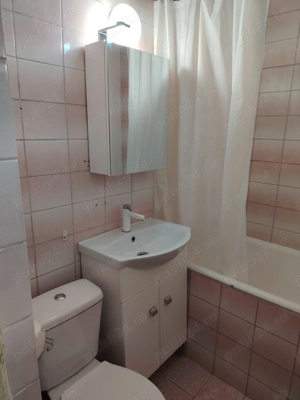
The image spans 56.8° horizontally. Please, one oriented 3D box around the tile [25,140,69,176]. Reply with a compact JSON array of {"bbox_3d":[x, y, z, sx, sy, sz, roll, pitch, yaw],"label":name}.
[{"bbox_3d":[-0.444,-0.186,1.211,0.010,0.150,0.200,13,19,40],"label":"tile"}]

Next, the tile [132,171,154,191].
[{"bbox_3d":[-0.043,-0.142,1.680,0.010,0.150,0.198,13,19,40],"label":"tile"}]

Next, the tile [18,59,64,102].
[{"bbox_3d":[-0.440,-0.481,1.137,0.010,0.150,0.200,13,19,40],"label":"tile"}]

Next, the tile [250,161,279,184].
[{"bbox_3d":[0.810,-0.193,1.949,0.200,0.150,0.010,13,19,40],"label":"tile"}]

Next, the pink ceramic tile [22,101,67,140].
[{"bbox_3d":[-0.445,-0.336,1.181,0.010,0.150,0.200,13,19,41],"label":"pink ceramic tile"}]

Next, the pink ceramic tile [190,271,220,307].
[{"bbox_3d":[0.318,0.512,1.596,0.200,0.150,0.010,13,19,41],"label":"pink ceramic tile"}]

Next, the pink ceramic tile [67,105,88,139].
[{"bbox_3d":[-0.308,-0.368,1.319,0.010,0.150,0.200,13,19,40],"label":"pink ceramic tile"}]

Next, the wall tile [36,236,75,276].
[{"bbox_3d":[-0.451,0.256,1.323,0.010,0.150,0.198,13,19,40],"label":"wall tile"}]

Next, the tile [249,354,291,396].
[{"bbox_3d":[0.604,0.871,1.395,0.198,0.150,0.010,13,19,40],"label":"tile"}]

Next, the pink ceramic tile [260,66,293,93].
[{"bbox_3d":[0.819,-0.783,1.801,0.200,0.150,0.010,13,19,40],"label":"pink ceramic tile"}]

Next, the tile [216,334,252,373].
[{"bbox_3d":[0.456,0.836,1.524,0.198,0.150,0.010,13,19,40],"label":"tile"}]

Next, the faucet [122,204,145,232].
[{"bbox_3d":[-0.090,0.109,1.495,0.155,0.152,0.048,13,19,40],"label":"faucet"}]

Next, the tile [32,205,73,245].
[{"bbox_3d":[-0.452,0.110,1.294,0.010,0.150,0.200,13,19,41],"label":"tile"}]

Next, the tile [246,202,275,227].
[{"bbox_3d":[0.813,0.102,2.042,0.200,0.150,0.010,13,19,41],"label":"tile"}]

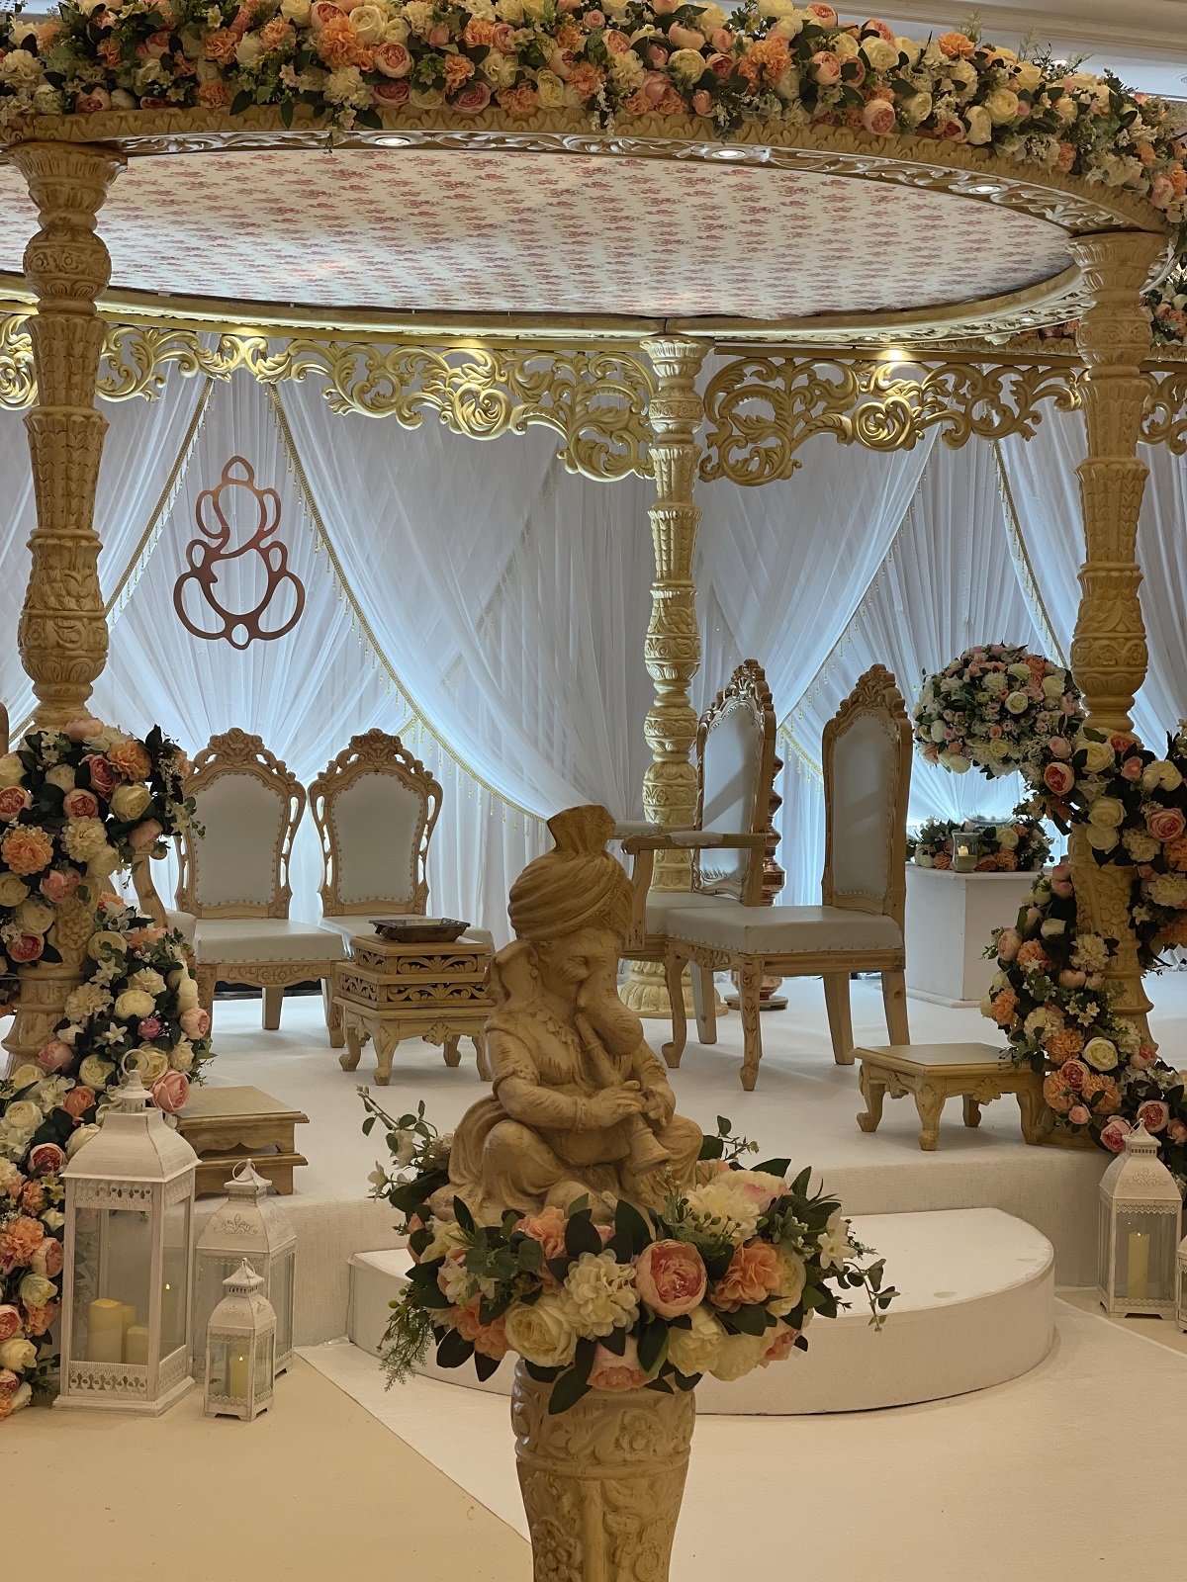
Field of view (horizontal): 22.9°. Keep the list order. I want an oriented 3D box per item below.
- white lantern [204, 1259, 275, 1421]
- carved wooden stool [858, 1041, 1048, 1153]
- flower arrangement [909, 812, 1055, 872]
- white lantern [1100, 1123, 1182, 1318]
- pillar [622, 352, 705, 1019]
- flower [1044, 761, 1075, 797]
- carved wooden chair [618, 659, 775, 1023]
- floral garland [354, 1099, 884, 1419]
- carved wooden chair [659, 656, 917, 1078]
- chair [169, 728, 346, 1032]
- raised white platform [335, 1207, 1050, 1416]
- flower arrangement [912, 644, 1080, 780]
[{"bbox_3d":[-0.779,1.202,6.452,0.121,0.339,0.121,2,3,19],"label":"white lantern"},{"bbox_3d":[0.979,0.839,7.998,0.389,0.222,0.389,0,3,-18],"label":"carved wooden stool"},{"bbox_3d":[1.461,0.203,11.137,0.545,0.192,0.505,1,3,0],"label":"flower arrangement"},{"bbox_3d":[1.410,1.092,7.525,0.180,0.483,0.180,1,3,4],"label":"white lantern"},{"bbox_3d":[0.311,-0.426,10.699,0.394,2.444,0.394,1,3,0],"label":"pillar"},{"bbox_3d":[1.236,-0.031,7.757,0.081,0.089,0.071,2,4,30],"label":"flower"},{"bbox_3d":[0.214,0.223,9.531,0.606,1.273,0.566,-1,3,-21],"label":"carved wooden chair"},{"bbox_3d":[0.048,0.604,3.889,0.687,0.303,0.606,1,3,0],"label":"floral garland"},{"bbox_3d":[0.613,0.255,9.105,0.606,1.262,0.535,-1,3,-21],"label":"carved wooden chair"},{"bbox_3d":[-1.138,0.314,9.775,0.515,1.040,0.586,-1,3,-21],"label":"chair"},{"bbox_3d":[0.401,1.248,6.983,1.788,0.212,0.889,-1,3,-22],"label":"raised white platform"},{"bbox_3d":[1.570,-0.301,11.210,0.626,0.515,0.626,1,3,0],"label":"flower arrangement"}]

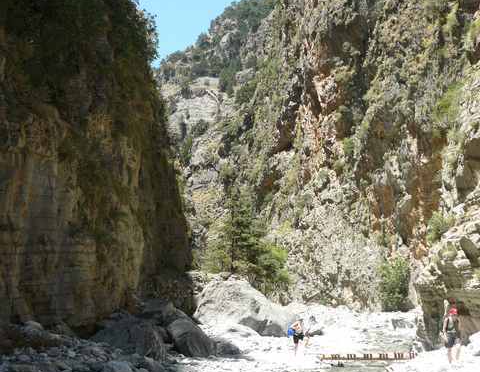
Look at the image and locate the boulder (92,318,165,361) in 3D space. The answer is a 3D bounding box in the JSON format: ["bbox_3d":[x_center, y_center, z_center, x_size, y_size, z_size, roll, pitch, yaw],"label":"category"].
[{"bbox_3d":[-3.842,5.350,24.000,2.500,1.600,2.300,0,-10,0],"label":"boulder"}]

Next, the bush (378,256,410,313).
[{"bbox_3d":[9.034,5.759,40.000,1.900,3.200,1.800,0,-10,0],"label":"bush"}]

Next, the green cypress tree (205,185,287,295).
[{"bbox_3d":[0.409,3.551,43.000,5.200,7.300,5.000,0,-10,0],"label":"green cypress tree"}]

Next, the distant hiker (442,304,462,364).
[{"bbox_3d":[6.532,4.589,21.000,0.600,1.700,0.450,-2,-10,10],"label":"distant hiker"}]

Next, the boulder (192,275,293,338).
[{"bbox_3d":[0.240,6.429,36.500,5.200,3.200,4.200,0,-10,0],"label":"boulder"}]

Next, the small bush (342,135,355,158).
[{"bbox_3d":[8.247,-2.926,52.000,0.950,1.650,0.900,0,-10,0],"label":"small bush"}]

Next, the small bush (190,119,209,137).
[{"bbox_3d":[-6.512,-9.407,110.000,2.900,2.900,2.700,0,-10,0],"label":"small bush"}]

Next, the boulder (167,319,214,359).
[{"bbox_3d":[-1.881,5.796,26.000,1.800,1.500,1.900,0,-10,0],"label":"boulder"}]

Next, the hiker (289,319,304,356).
[{"bbox_3d":[2.420,6.502,29.300,0.650,1.650,0.520,-3,-10,15],"label":"hiker"}]

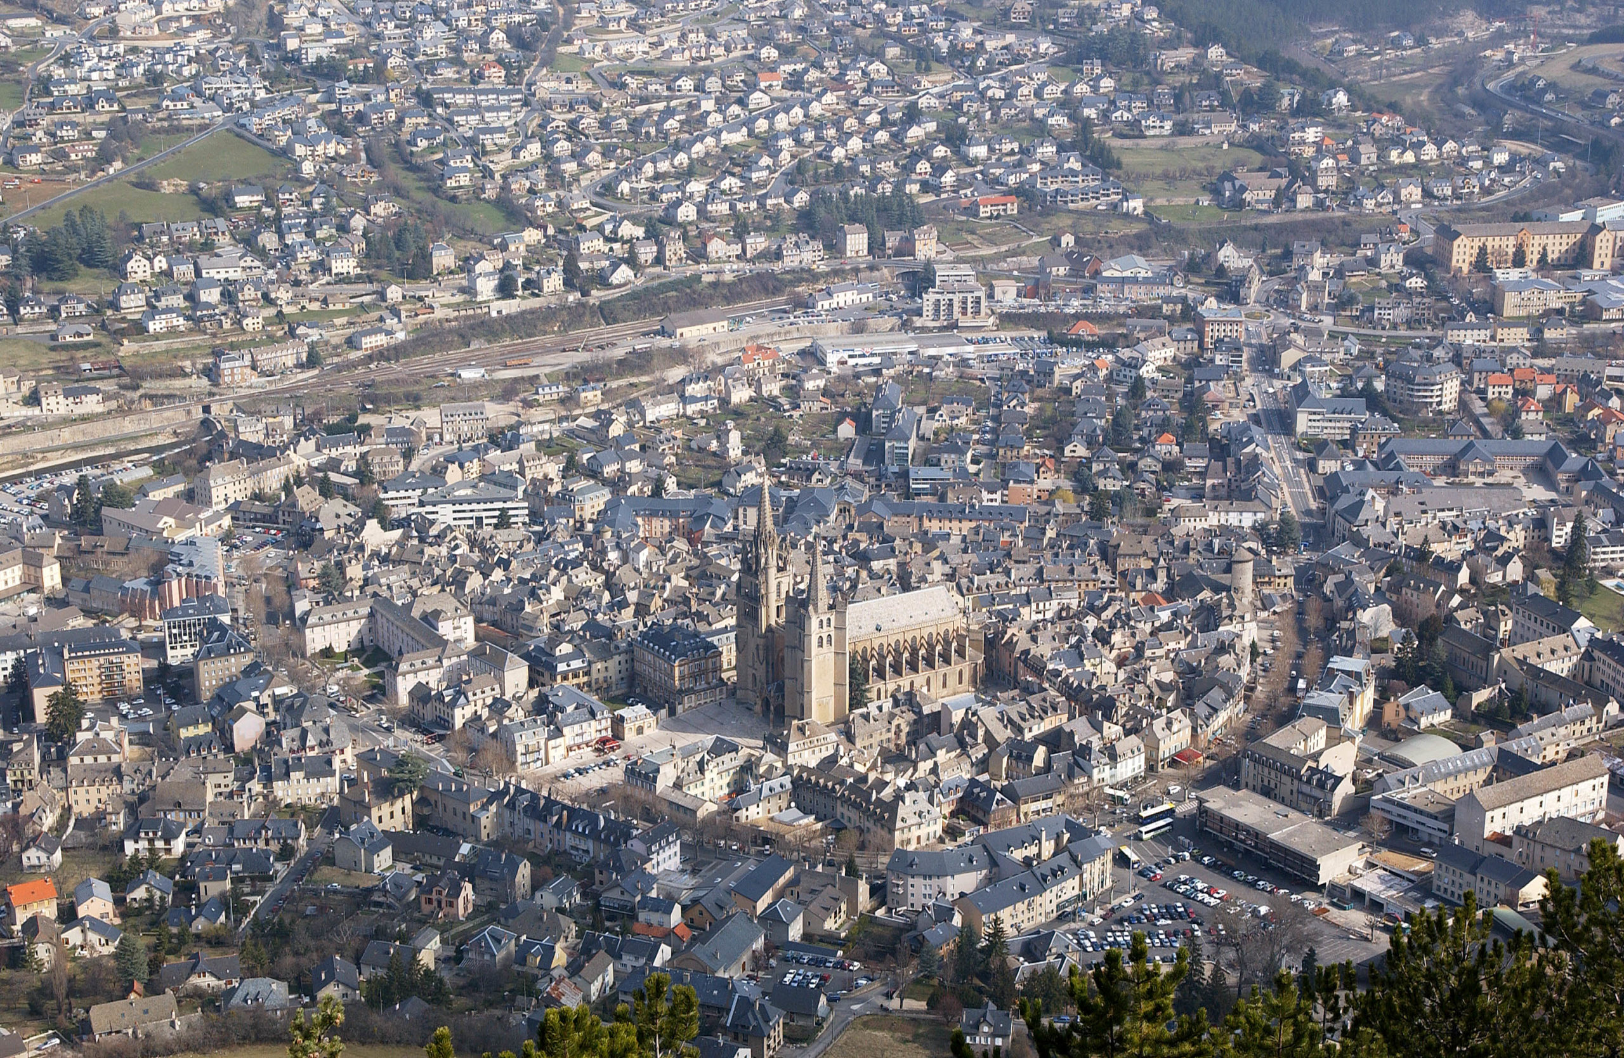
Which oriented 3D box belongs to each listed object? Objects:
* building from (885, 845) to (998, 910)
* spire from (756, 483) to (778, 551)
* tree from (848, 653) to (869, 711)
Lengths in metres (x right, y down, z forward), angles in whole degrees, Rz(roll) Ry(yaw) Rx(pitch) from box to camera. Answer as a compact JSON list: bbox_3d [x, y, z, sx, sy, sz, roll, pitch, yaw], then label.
[{"bbox_3d":[36.680,98.170,804.520,31.000,16.500,13.500,-2,19,-5],"label":"building"},{"bbox_3d":[-14.400,-4.780,894.920,7.000,24.160,7.000,0,19,0],"label":"spire"},{"bbox_3d":[14.890,49.040,904.420,7.000,20.100,7.000,0,19,0],"label":"tree"}]

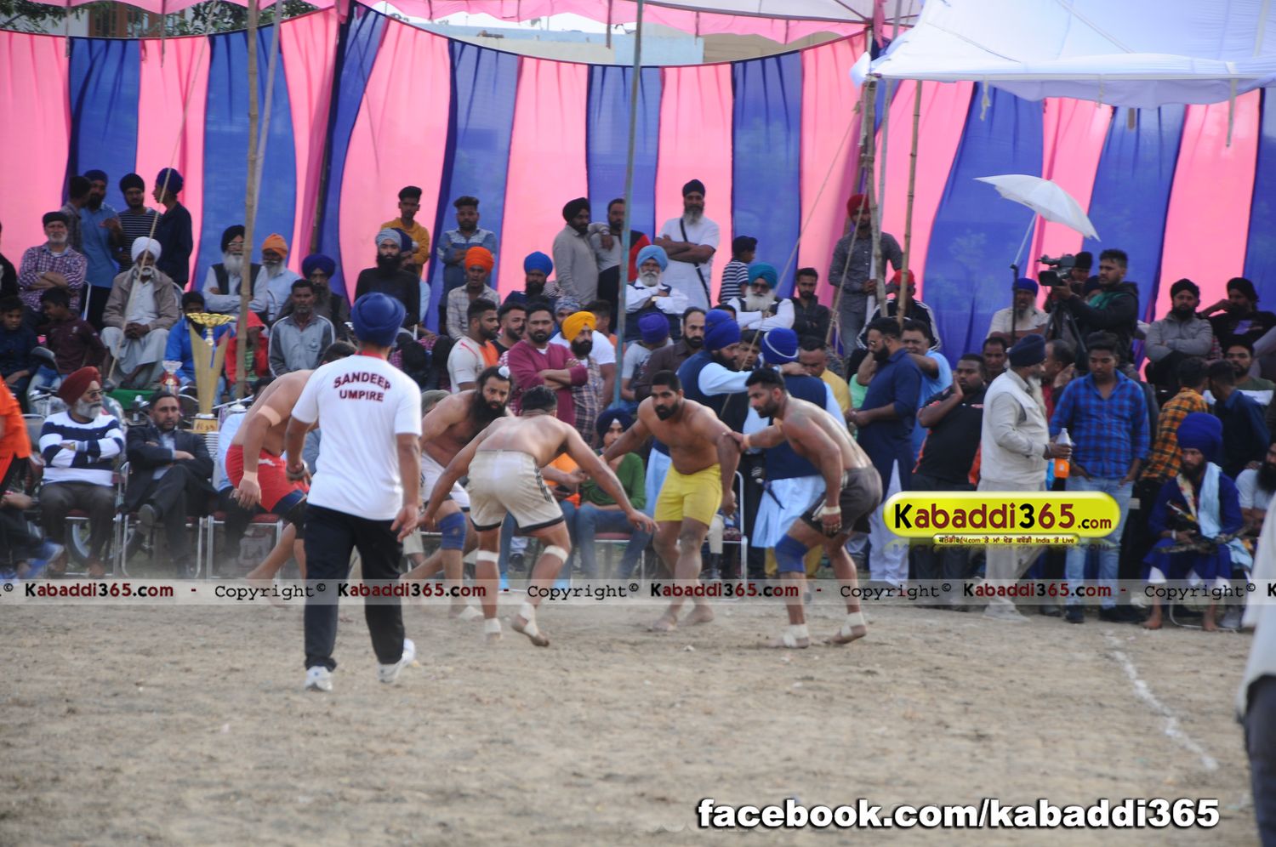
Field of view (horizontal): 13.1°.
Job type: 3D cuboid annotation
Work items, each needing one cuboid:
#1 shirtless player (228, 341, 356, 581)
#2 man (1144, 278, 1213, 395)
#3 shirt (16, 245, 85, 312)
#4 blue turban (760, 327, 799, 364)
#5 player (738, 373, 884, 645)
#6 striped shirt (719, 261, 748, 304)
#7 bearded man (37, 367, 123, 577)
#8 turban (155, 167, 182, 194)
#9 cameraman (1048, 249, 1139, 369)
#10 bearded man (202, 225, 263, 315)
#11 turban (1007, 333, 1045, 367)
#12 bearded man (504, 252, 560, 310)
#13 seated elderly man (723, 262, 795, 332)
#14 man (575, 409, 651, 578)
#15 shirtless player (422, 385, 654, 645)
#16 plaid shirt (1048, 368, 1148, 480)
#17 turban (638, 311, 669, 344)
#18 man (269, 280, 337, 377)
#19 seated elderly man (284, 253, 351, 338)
[{"bbox_3d":[-2.076,0.306,33.500,0.800,1.604,0.650,2,1,38],"label":"shirtless player"},{"bbox_3d":[4.505,-0.619,46.300,0.570,1.250,0.750,3,1,5],"label":"man"},{"bbox_3d":[-4.542,-1.121,43.100,0.540,0.580,0.360,2,1,-6],"label":"shirt"},{"bbox_3d":[0.912,-0.504,35.800,0.235,0.235,0.250,2,1,-34],"label":"blue turban"},{"bbox_3d":[0.944,0.458,30.600,0.800,1.537,0.660,2,1,-10],"label":"player"},{"bbox_3d":[0.834,-1.156,47.200,0.210,0.490,0.350,2,1,-37],"label":"striped shirt"},{"bbox_3d":[-3.570,0.310,35.600,0.540,1.350,0.780,2,1,-7],"label":"bearded man"},{"bbox_3d":[-4.072,-2.105,48.300,0.245,0.230,0.215,2,1,-12],"label":"turban"},{"bbox_3d":[3.278,-0.388,40.010,0.620,1.730,0.520,1,1,-37],"label":"cameraman"},{"bbox_3d":[-3.382,-1.030,46.500,0.560,1.280,0.750,2,1,-6],"label":"bearded man"},{"bbox_3d":[2.417,-0.459,34.600,0.250,0.210,0.220,8,1,12],"label":"turban"},{"bbox_3d":[-0.879,-0.796,46.000,0.550,1.260,0.780,2,1,-3],"label":"bearded man"},{"bbox_3d":[0.934,-0.629,43.008,0.560,1.250,0.720,2,1,3],"label":"seated elderly man"},{"bbox_3d":[-0.165,0.510,36.900,0.520,1.211,0.750,2,1,3],"label":"man"},{"bbox_3d":[-0.536,0.496,29.900,1.150,1.405,0.780,2,1,22],"label":"shirtless player"},{"bbox_3d":[2.671,0.009,32.200,0.570,0.630,0.290,2,1,7],"label":"plaid shirt"},{"bbox_3d":[0.116,-0.699,40.400,0.240,0.220,0.220,1,1,-39],"label":"turban"},{"bbox_3d":[-2.577,-0.548,42.700,0.530,1.170,0.720,2,1,0],"label":"man"},{"bbox_3d":[-2.611,-0.739,45.000,0.570,1.300,0.750,2,1,-3],"label":"seated elderly man"}]

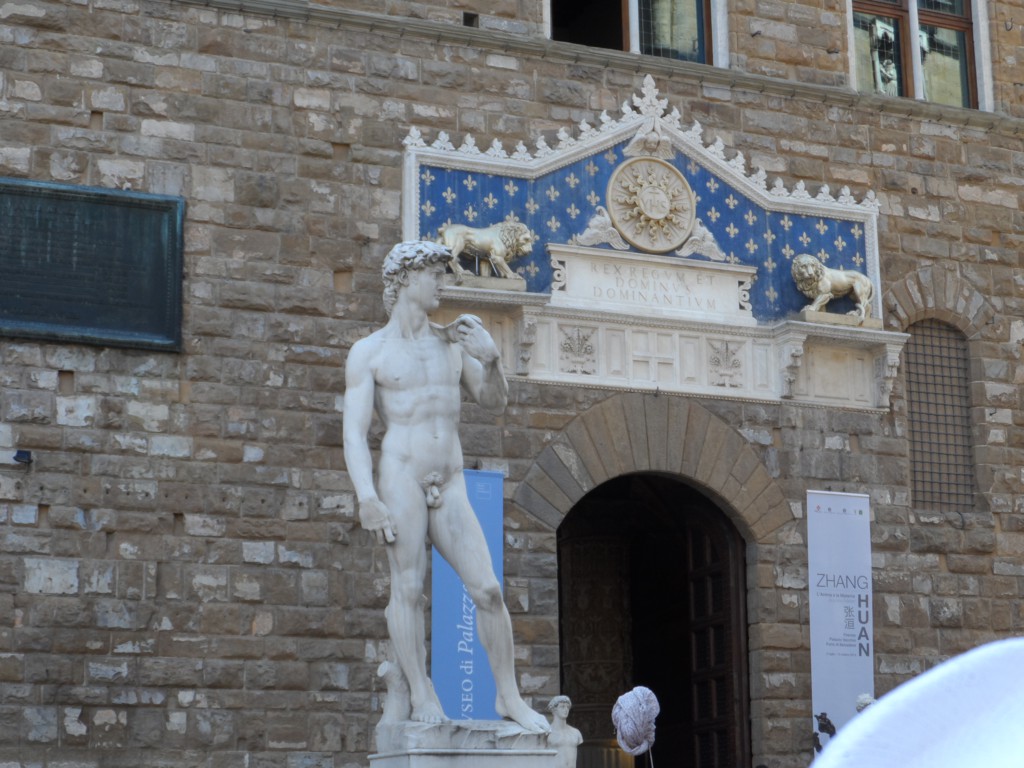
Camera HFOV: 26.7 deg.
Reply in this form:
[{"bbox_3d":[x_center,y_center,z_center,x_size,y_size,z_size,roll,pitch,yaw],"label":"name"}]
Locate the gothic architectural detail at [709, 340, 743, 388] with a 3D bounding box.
[{"bbox_3d":[2.866,-0.274,28.843,0.562,0.577,0.080,5,-14,-25],"label":"gothic architectural detail"}]

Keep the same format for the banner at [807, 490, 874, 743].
[{"bbox_3d":[4.473,3.242,28.983,1.010,3.600,0.050,5,-14,-25],"label":"banner"}]

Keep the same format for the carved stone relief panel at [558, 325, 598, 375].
[{"bbox_3d":[0.860,-0.433,27.894,0.583,0.585,0.080,5,-14,-25],"label":"carved stone relief panel"}]

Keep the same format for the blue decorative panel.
[{"bbox_3d":[1.858,-2.610,28.965,7.244,3.191,0.280,5,-14,-25],"label":"blue decorative panel"}]

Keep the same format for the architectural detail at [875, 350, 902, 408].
[{"bbox_3d":[5.183,-0.061,29.729,0.232,0.754,0.400,5,-14,-25],"label":"architectural detail"}]

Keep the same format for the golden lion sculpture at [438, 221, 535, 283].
[{"bbox_3d":[-0.307,-1.707,27.425,1.246,0.811,0.400,5,-14,-25],"label":"golden lion sculpture"}]

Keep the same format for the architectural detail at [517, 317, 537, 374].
[{"bbox_3d":[0.183,-0.474,27.366,0.180,0.702,0.400,5,-14,-25],"label":"architectural detail"}]

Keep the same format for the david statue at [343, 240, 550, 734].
[{"bbox_3d":[-0.762,1.058,21.810,2.012,5.170,1.250,5,-14,-25],"label":"david statue"}]

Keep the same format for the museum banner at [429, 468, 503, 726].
[{"bbox_3d":[-0.520,2.870,26.613,0.983,3.600,0.050,5,-14,-25],"label":"museum banner"}]

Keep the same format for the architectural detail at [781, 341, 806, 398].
[{"bbox_3d":[3.775,-0.181,29.064,0.180,0.702,0.400,5,-14,-25],"label":"architectural detail"}]

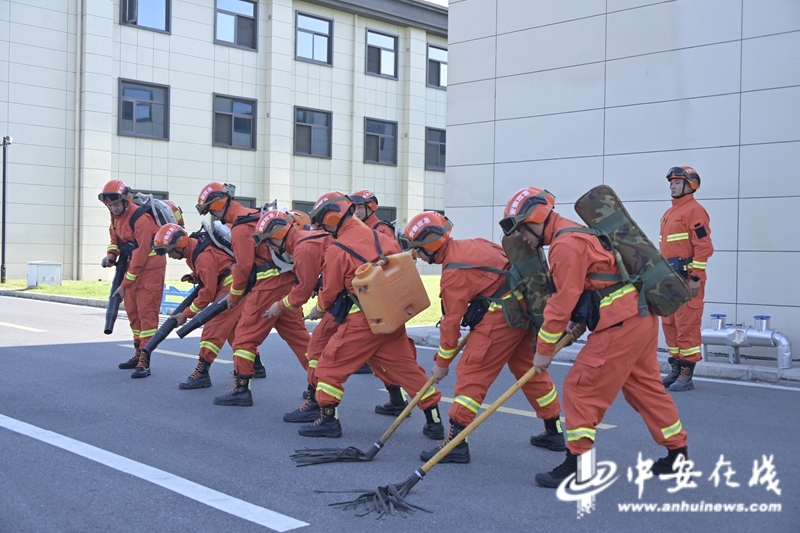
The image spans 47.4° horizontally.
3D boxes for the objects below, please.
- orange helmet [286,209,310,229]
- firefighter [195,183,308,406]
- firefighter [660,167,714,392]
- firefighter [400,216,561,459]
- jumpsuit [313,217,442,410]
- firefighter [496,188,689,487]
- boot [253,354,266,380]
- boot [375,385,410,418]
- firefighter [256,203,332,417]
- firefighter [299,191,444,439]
[{"bbox_3d":[-0.708,-0.295,6.350,0.270,0.210,0.230,1,1,12],"label":"orange helmet"},{"bbox_3d":[-0.960,0.185,6.430,0.930,1.540,0.600,1,1,12],"label":"firefighter"},{"bbox_3d":[2.361,0.083,7.520,0.340,1.830,0.500,0,1,-40],"label":"firefighter"},{"bbox_3d":[0.465,0.349,4.860,0.850,1.300,0.580,1,1,12],"label":"firefighter"},{"bbox_3d":[-0.130,0.260,5.350,0.670,1.105,0.560,1,1,22],"label":"jumpsuit"},{"bbox_3d":[0.940,0.318,4.370,0.890,1.390,0.580,1,1,8],"label":"firefighter"},{"bbox_3d":[-1.253,0.818,7.680,0.290,0.235,0.110,1,1,15],"label":"boot"},{"bbox_3d":[-0.053,0.868,6.020,0.280,0.215,0.110,1,1,26],"label":"boot"},{"bbox_3d":[-0.440,0.301,5.860,0.930,1.340,0.600,1,1,12],"label":"firefighter"},{"bbox_3d":[-0.165,0.267,5.350,0.780,1.430,0.600,1,1,22],"label":"firefighter"}]

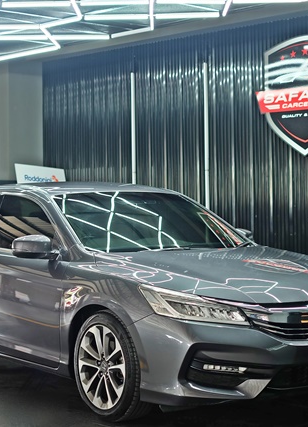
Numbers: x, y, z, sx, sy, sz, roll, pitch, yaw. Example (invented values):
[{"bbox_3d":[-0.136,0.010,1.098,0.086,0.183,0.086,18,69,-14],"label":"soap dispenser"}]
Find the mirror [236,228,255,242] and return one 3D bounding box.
[{"bbox_3d":[0.670,0.188,7.251,0.260,0.155,0.140,-1,1,-37],"label":"mirror"}]

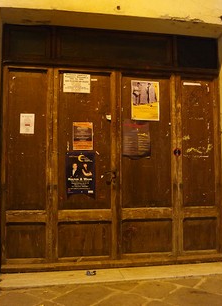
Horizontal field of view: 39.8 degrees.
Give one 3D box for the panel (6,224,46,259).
[{"bbox_3d":[-0.840,0.866,3.032,0.383,0.350,0.040,0,-4,-9],"label":"panel"}]

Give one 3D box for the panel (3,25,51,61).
[{"bbox_3d":[-0.860,-1.129,3.170,0.480,0.366,0.040,0,-4,-9],"label":"panel"}]

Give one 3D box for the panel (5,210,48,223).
[{"bbox_3d":[-0.836,0.631,3.039,0.385,0.120,0.040,0,-4,-9],"label":"panel"}]

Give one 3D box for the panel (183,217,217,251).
[{"bbox_3d":[0.969,0.878,3.324,0.392,0.355,0.040,0,-4,-9],"label":"panel"}]

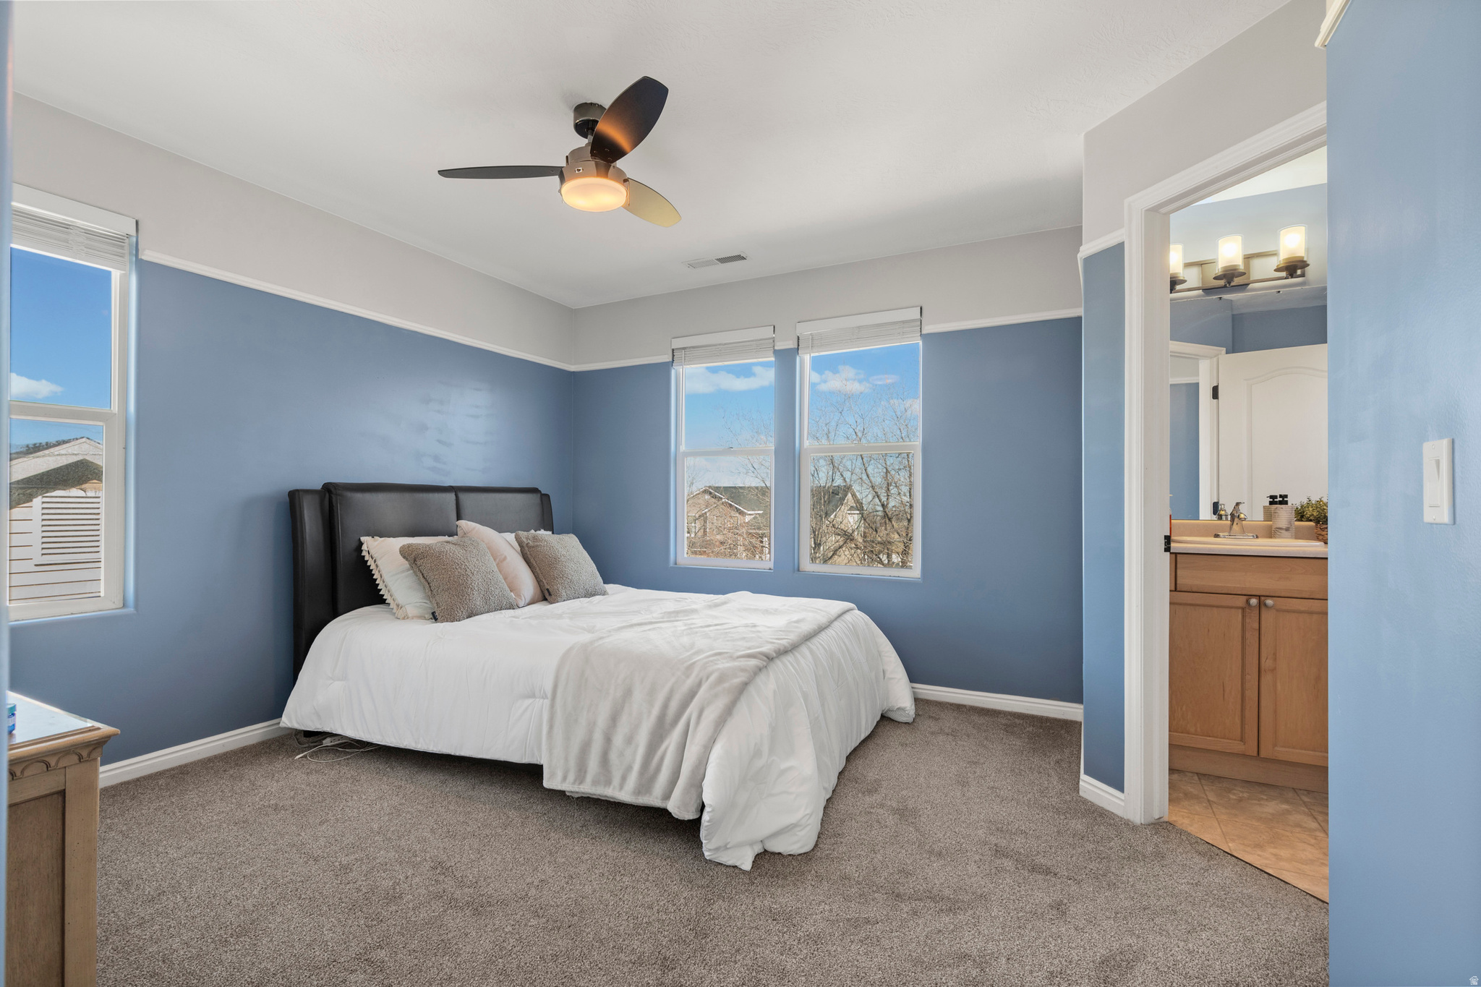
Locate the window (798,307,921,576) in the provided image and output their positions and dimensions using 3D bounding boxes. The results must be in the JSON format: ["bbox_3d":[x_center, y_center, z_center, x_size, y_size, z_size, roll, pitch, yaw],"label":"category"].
[{"bbox_3d":[0.681,-0.277,3.808,0.730,1.490,0.100,0,-1,27],"label":"window"}]

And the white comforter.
[{"bbox_3d":[-0.529,0.818,3.062,2.280,0.570,1.680,0,-1,27],"label":"white comforter"}]

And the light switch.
[{"bbox_3d":[0.948,-0.015,0.895,0.009,0.114,0.070,0,-1,27],"label":"light switch"}]

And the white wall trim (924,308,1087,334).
[{"bbox_3d":[1.343,-0.899,3.436,0.775,0.045,0.020,0,-1,27],"label":"white wall trim"}]

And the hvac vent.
[{"bbox_3d":[-0.129,-1.317,3.758,0.385,0.014,0.145,0,-1,27],"label":"hvac vent"}]

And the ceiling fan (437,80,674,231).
[{"bbox_3d":[-0.485,-1.173,2.401,1.000,0.336,0.900,0,-1,27],"label":"ceiling fan"}]

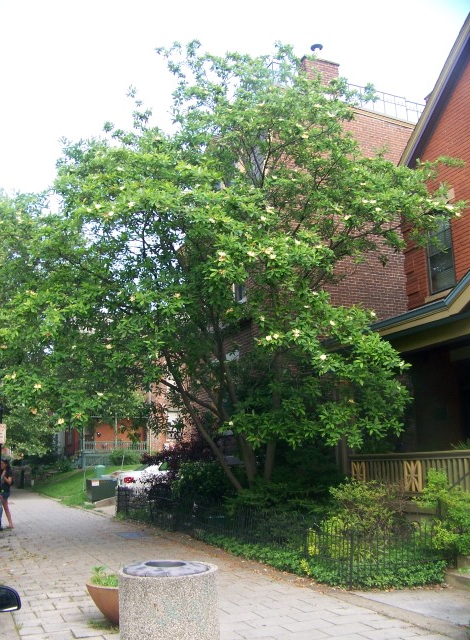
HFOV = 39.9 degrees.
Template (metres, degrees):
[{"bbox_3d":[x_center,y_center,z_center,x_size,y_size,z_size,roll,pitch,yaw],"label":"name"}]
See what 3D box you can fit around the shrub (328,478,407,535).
[{"bbox_3d":[2.007,2.953,9.800,1.100,1.100,1.150,-1,-13,0],"label":"shrub"}]

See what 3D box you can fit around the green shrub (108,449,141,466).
[{"bbox_3d":[-7.615,9.562,45.000,2.300,1.250,1.900,5,-14,-24],"label":"green shrub"}]

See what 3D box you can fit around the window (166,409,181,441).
[{"bbox_3d":[-4.372,7.450,46.000,1.100,2.150,0.180,5,-14,-24],"label":"window"}]

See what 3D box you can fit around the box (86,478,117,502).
[{"bbox_3d":[-4.950,6.382,24.163,0.910,0.840,0.900,5,-14,-24],"label":"box"}]

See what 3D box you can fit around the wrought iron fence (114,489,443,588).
[{"bbox_3d":[-0.400,4.156,13.631,1.350,0.960,12.100,5,-14,-24],"label":"wrought iron fence"}]

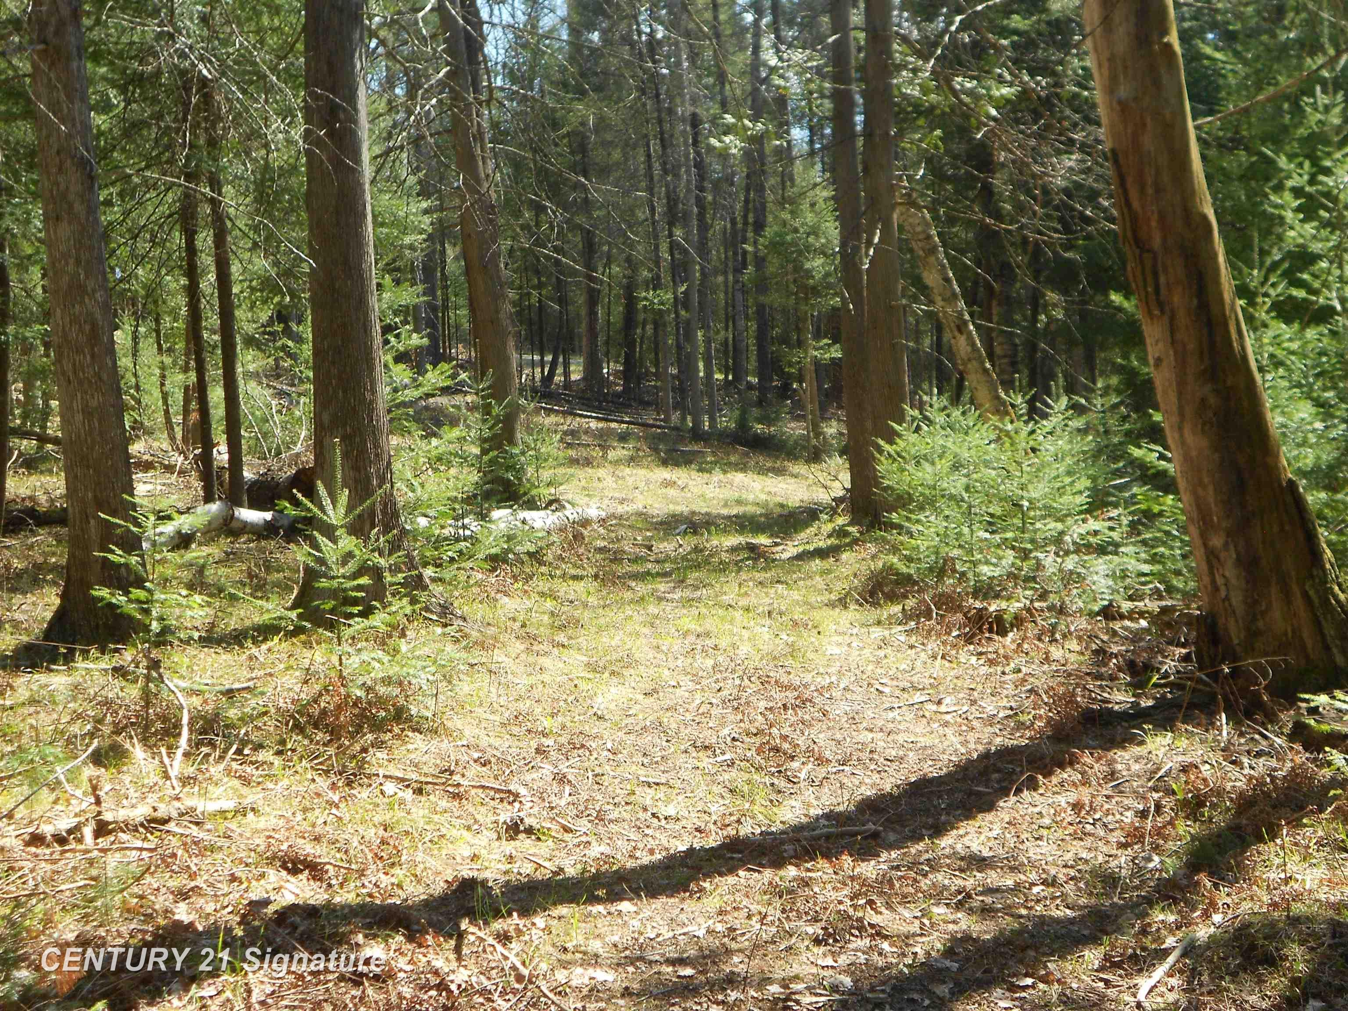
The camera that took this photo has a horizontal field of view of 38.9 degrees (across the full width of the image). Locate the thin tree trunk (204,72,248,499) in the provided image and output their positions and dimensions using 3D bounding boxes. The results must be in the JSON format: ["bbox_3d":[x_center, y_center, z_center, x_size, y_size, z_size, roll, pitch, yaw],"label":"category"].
[{"bbox_3d":[-3.684,-1.704,15.654,0.122,3.541,0.122,-4,6,-13],"label":"thin tree trunk"}]

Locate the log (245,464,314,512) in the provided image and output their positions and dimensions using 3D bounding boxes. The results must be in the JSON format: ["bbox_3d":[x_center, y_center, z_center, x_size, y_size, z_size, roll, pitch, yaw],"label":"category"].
[{"bbox_3d":[-3.272,-0.132,15.814,0.688,0.380,0.420,2,6,30],"label":"log"}]

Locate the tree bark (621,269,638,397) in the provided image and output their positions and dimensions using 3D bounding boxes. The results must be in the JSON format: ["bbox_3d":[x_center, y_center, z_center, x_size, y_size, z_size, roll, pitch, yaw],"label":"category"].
[{"bbox_3d":[-0.796,-3.040,33.935,0.226,2.313,0.226,-1,6,-1],"label":"tree bark"}]

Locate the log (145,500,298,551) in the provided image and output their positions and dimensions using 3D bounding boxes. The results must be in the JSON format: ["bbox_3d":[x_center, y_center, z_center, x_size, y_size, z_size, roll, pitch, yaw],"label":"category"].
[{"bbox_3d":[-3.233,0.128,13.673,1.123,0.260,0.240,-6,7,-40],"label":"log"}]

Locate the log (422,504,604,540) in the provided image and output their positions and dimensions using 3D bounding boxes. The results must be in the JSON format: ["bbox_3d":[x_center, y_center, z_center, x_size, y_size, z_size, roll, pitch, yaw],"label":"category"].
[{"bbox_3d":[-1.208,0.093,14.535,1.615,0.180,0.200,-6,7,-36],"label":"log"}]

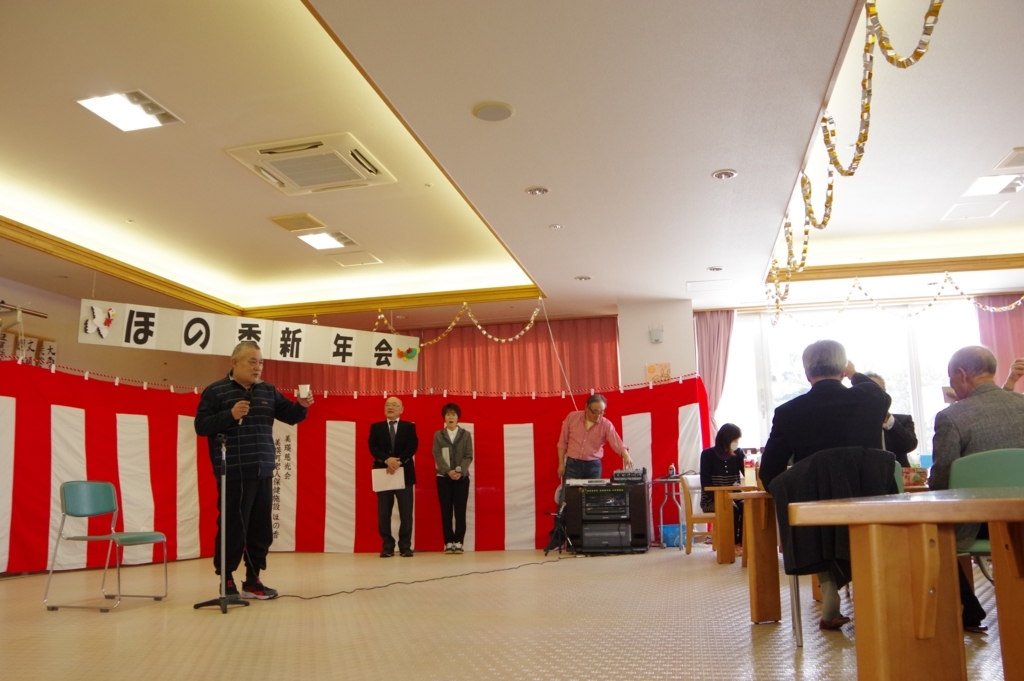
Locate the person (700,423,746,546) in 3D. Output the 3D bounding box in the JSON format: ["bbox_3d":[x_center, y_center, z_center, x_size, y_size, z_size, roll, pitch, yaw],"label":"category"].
[{"bbox_3d":[2.065,1.436,7.494,0.460,1.280,0.630,4,-12,-25],"label":"person"}]

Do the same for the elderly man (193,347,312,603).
[{"bbox_3d":[-1.739,0.845,5.221,0.480,1.690,0.660,-9,-14,38],"label":"elderly man"}]

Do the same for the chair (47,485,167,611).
[{"bbox_3d":[-2.478,1.254,4.790,0.493,0.745,0.491,-3,-11,9],"label":"chair"}]

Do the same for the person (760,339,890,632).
[{"bbox_3d":[1.515,0.688,3.585,0.600,1.300,0.720,-4,-11,18],"label":"person"}]

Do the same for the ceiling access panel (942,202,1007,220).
[{"bbox_3d":[4.255,-1.201,7.059,0.450,0.040,0.450,-3,-11,13],"label":"ceiling access panel"}]

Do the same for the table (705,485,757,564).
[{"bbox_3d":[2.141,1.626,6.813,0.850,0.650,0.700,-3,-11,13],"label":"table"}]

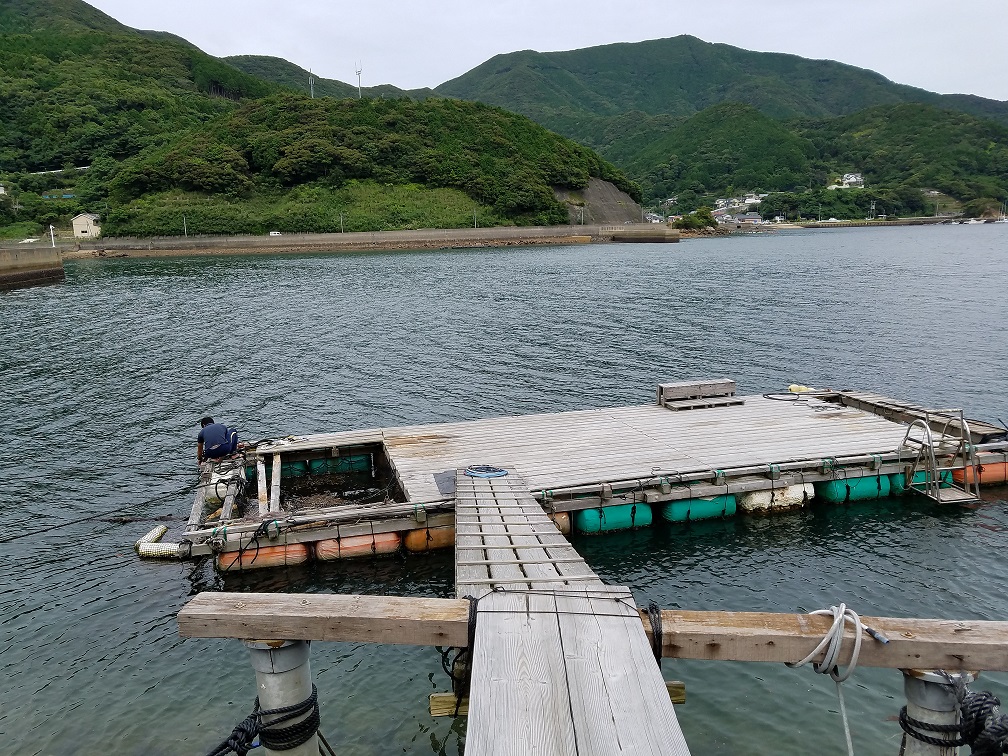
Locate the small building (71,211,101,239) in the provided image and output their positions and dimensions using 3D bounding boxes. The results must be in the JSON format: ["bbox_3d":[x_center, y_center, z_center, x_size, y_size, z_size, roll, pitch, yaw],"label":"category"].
[{"bbox_3d":[-131.430,-47.880,238.720,6.100,7.250,6.800,-4,11,-11],"label":"small building"}]

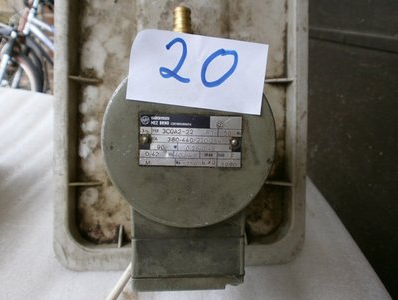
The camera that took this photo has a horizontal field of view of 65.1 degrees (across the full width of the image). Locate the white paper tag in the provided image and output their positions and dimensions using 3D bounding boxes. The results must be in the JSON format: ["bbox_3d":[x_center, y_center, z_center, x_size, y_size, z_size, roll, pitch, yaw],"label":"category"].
[{"bbox_3d":[-0.001,-0.060,0.240,0.104,0.054,0.006,6,0,0],"label":"white paper tag"}]

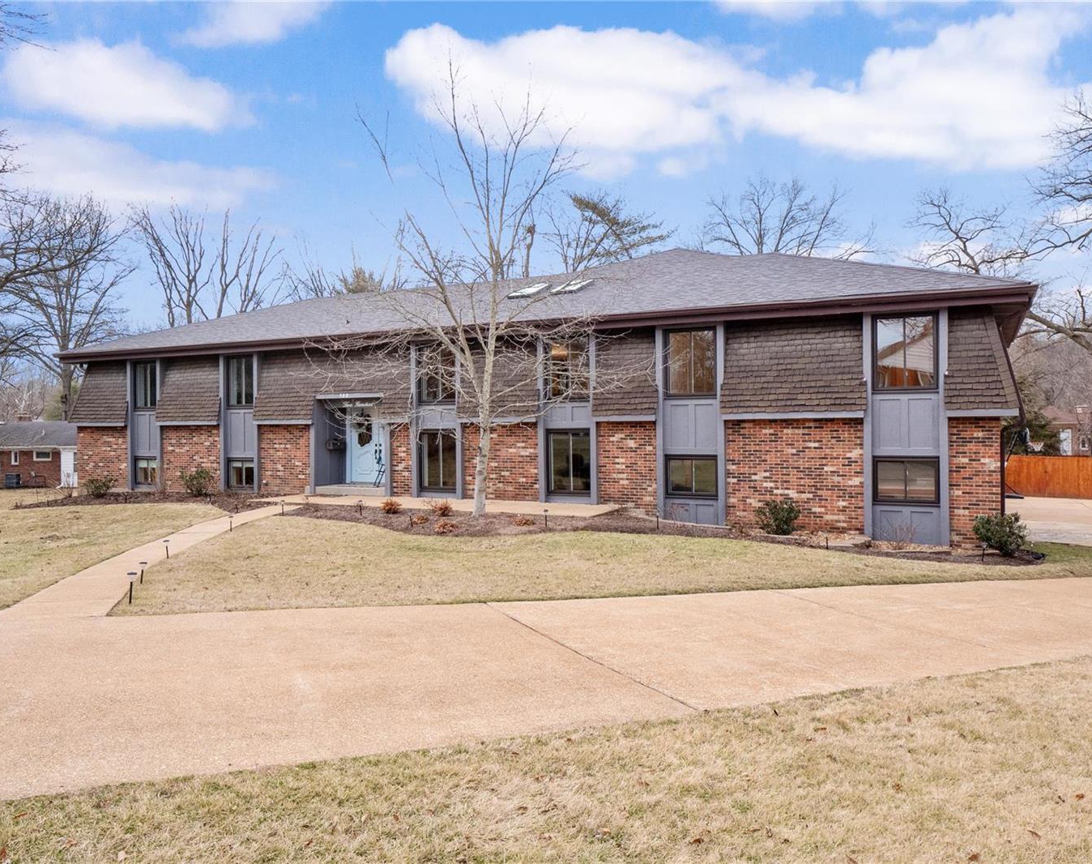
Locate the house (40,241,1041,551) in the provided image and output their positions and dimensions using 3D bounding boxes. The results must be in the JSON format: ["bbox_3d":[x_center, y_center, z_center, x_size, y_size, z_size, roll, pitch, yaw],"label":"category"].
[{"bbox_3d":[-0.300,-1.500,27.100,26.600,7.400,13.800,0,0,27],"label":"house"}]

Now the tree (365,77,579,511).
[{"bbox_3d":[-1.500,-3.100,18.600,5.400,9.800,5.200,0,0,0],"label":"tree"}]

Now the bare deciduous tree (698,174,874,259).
[{"bbox_3d":[12.529,-5.600,45.000,9.800,15.400,9.300,0,0,0],"label":"bare deciduous tree"}]

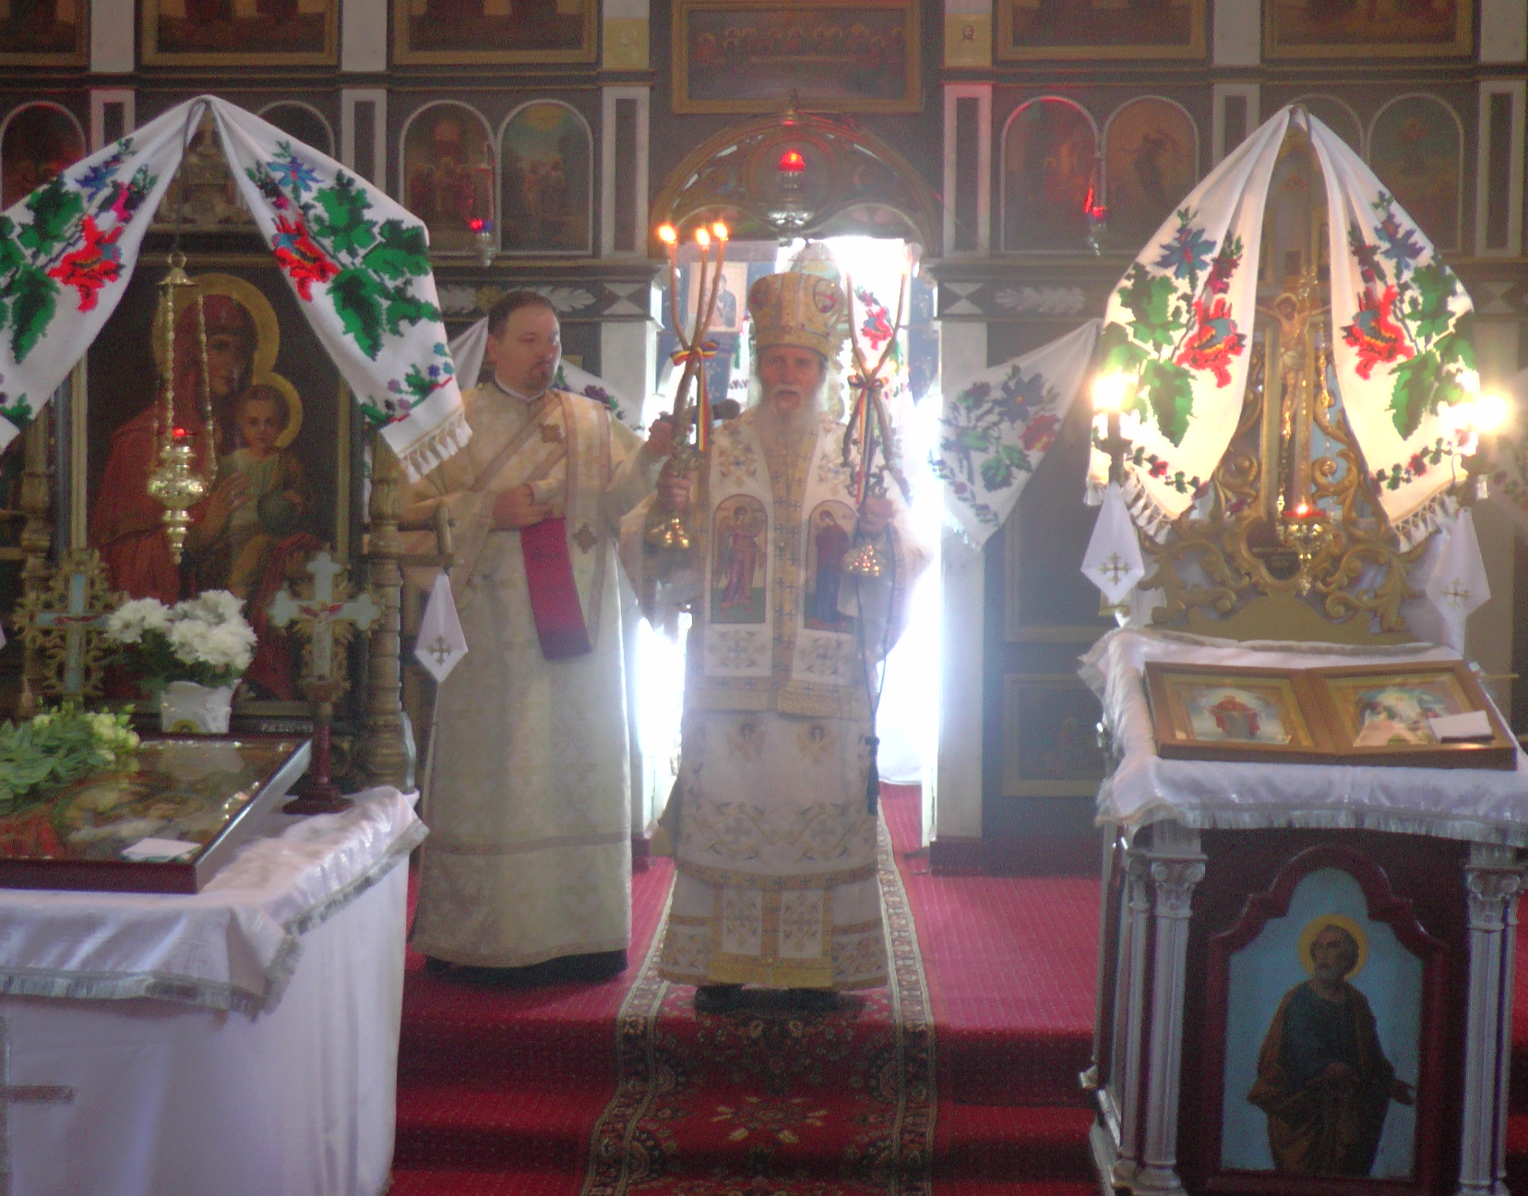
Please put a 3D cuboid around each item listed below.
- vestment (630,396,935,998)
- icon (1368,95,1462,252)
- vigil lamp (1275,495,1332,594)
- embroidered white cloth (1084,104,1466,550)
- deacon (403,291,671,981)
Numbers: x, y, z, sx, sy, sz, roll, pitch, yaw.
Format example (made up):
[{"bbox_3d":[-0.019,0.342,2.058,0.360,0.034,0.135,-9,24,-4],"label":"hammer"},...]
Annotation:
[{"bbox_3d":[0.040,0.238,4.300,0.730,1.419,0.470,1,3,3],"label":"vestment"},{"bbox_3d":[2.131,-1.385,5.574,0.301,0.512,0.040,1,3,3],"label":"icon"},{"bbox_3d":[1.204,-0.118,3.800,0.128,0.222,0.128,0,3,2],"label":"vigil lamp"},{"bbox_3d":[1.236,-0.647,4.050,0.890,1.030,0.270,1,3,3],"label":"embroidered white cloth"},{"bbox_3d":[-0.596,0.098,4.453,0.700,1.782,0.500,0,3,-7],"label":"deacon"}]

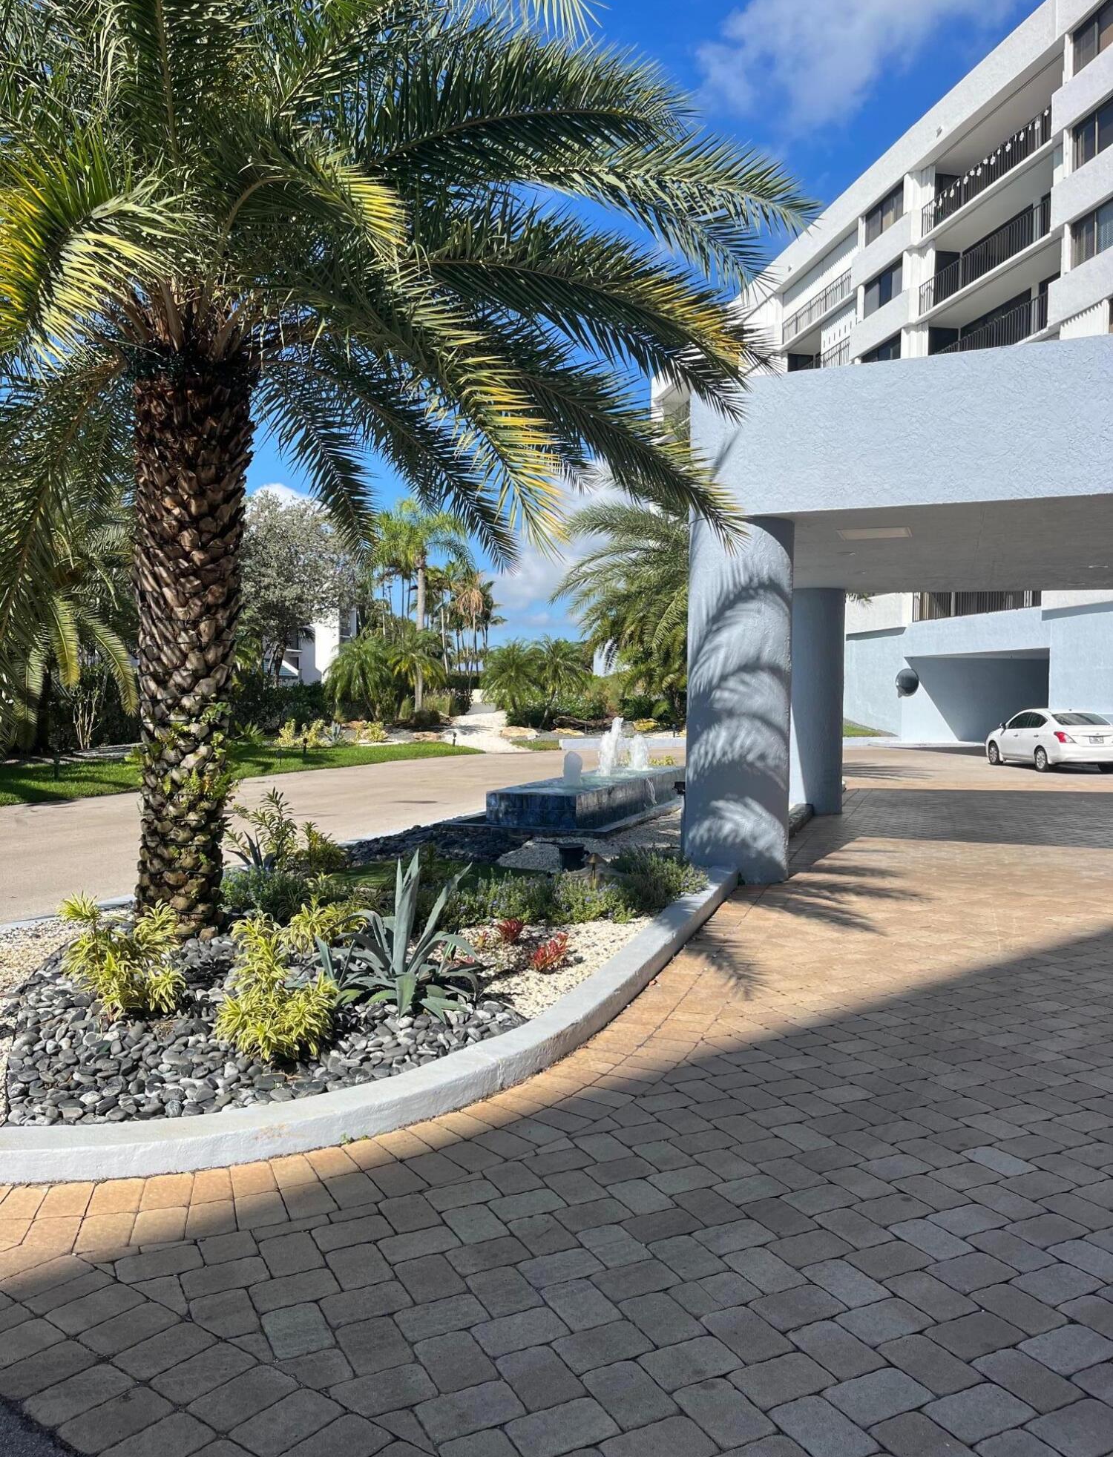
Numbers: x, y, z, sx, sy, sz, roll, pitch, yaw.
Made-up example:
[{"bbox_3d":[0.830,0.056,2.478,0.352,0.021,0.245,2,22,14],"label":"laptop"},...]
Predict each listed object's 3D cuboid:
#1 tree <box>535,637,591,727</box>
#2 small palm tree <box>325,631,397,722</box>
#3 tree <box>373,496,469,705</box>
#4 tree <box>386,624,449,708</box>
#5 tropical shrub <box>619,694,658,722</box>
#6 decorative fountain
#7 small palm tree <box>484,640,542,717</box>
[{"bbox_3d":[0.192,-1.748,41.000,2.047,3.369,2.100,1,1,0],"label":"tree"},{"bbox_3d":[-6.795,-1.785,39.000,2.596,3.124,2.600,1,1,0],"label":"small palm tree"},{"bbox_3d":[-5.084,-4.597,42.500,3.669,8.090,3.600,1,1,0],"label":"tree"},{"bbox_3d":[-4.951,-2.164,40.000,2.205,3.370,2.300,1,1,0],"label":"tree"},{"bbox_3d":[3.028,-0.746,41.000,1.407,1.024,1.300,1,1,0],"label":"tropical shrub"},{"bbox_3d":[0.810,0.526,18.345,1.300,1.420,7.700,1,1,17],"label":"decorative fountain"},{"bbox_3d":[-1.599,-1.663,41.000,2.132,3.198,2.100,1,1,0],"label":"small palm tree"}]

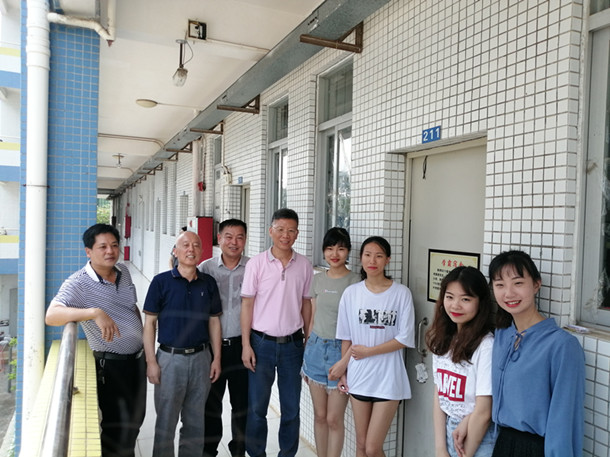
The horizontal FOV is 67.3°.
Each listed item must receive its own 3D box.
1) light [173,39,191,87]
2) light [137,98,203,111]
[{"bbox_3d":[-0.883,-1.164,3.256,0.115,0.328,0.115,1,1,-25],"label":"light"},{"bbox_3d":[-1.889,-1.677,6.389,0.888,0.100,0.300,1,1,-25],"label":"light"}]

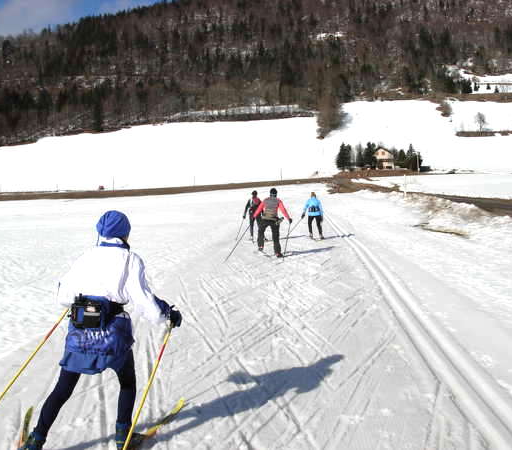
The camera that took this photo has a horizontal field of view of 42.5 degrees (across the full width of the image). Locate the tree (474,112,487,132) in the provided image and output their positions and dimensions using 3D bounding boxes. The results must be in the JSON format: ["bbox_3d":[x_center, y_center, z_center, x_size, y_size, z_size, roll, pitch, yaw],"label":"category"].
[{"bbox_3d":[119.554,-54.463,350.000,6.600,10.600,6.600,-3,3,0],"label":"tree"}]

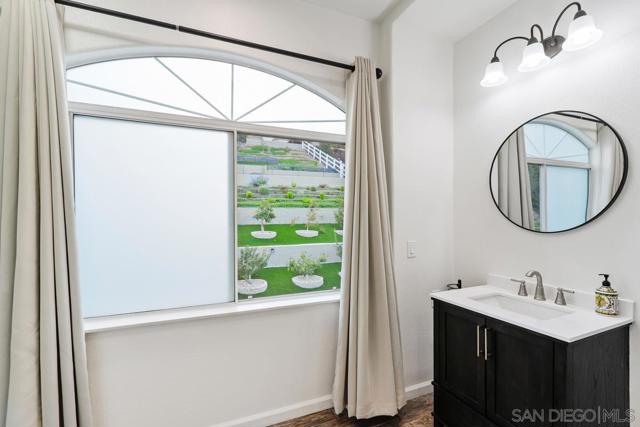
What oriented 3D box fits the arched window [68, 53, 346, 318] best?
[{"bbox_3d":[-0.616,-0.215,1.989,1.850,1.669,0.100,0,-1,-22],"label":"arched window"}]

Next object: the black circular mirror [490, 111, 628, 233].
[{"bbox_3d":[1.363,-0.239,1.715,0.025,0.715,0.715,0,-1,-22],"label":"black circular mirror"}]

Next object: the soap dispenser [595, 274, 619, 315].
[{"bbox_3d":[1.421,0.401,1.409,0.083,0.180,0.083,0,-1,-6],"label":"soap dispenser"}]

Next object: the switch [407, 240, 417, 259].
[{"bbox_3d":[0.710,0.280,2.182,0.074,0.120,0.012,0,-1,-22],"label":"switch"}]

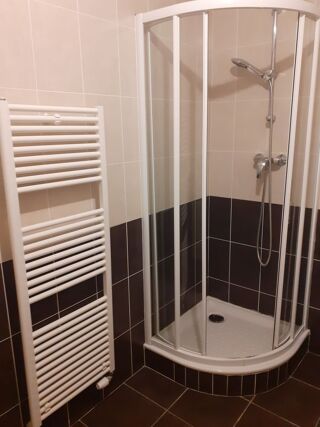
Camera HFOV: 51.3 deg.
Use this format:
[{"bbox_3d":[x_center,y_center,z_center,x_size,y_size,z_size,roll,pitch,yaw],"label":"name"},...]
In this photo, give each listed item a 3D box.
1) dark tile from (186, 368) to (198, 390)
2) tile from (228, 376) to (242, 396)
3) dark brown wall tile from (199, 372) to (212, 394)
[{"bbox_3d":[0.195,0.989,1.991,0.076,0.141,0.012,5,16,24],"label":"dark tile"},{"bbox_3d":[0.435,0.998,1.940,0.082,0.141,0.012,-1,15,0],"label":"tile"},{"bbox_3d":[0.270,0.995,1.964,0.081,0.141,0.012,3,15,16],"label":"dark brown wall tile"}]

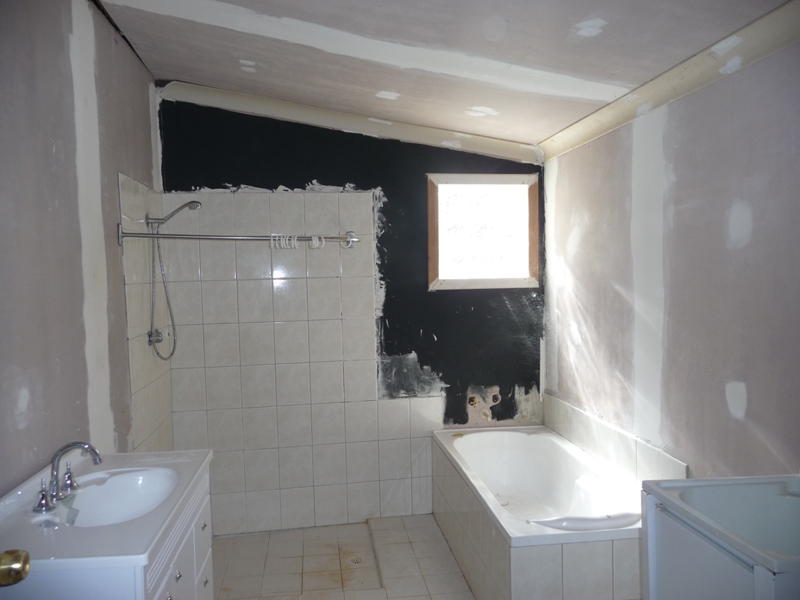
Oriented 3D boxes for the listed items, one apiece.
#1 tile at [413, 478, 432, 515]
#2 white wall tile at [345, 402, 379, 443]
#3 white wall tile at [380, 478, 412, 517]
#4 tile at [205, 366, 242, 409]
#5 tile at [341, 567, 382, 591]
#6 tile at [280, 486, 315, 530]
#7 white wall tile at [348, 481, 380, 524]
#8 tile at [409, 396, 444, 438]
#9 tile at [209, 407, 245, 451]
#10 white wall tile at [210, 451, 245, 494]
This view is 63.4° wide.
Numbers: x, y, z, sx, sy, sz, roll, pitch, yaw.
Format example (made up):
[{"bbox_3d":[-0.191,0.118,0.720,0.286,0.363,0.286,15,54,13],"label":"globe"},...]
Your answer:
[{"bbox_3d":[0.146,1.211,3.989,0.132,0.225,0.010,-2,3,-8],"label":"tile"},{"bbox_3d":[-0.231,0.738,3.920,0.200,0.250,0.010,-2,3,-8],"label":"white wall tile"},{"bbox_3d":[-0.018,1.216,3.965,0.200,0.225,0.010,-2,3,-8],"label":"white wall tile"},{"bbox_3d":[-1.024,0.513,3.767,0.200,0.250,0.010,-2,3,-10],"label":"tile"},{"bbox_3d":[-0.193,1.408,3.268,0.200,0.010,0.200,-2,3,-8],"label":"tile"},{"bbox_3d":[-0.611,1.246,3.877,0.200,0.246,0.010,-2,3,-10],"label":"tile"},{"bbox_3d":[-0.217,1.232,3.943,0.200,0.246,0.010,-2,3,-10],"label":"white wall tile"},{"bbox_3d":[0.164,0.726,3.978,0.200,0.250,0.010,-2,3,-8],"label":"tile"},{"bbox_3d":[-1.018,0.763,3.781,0.200,0.250,0.010,-2,3,-10],"label":"tile"},{"bbox_3d":[-1.013,1.012,3.805,0.200,0.250,0.010,-2,3,-8],"label":"white wall tile"}]

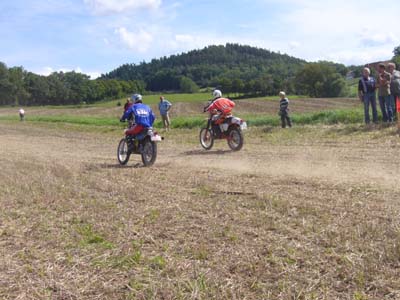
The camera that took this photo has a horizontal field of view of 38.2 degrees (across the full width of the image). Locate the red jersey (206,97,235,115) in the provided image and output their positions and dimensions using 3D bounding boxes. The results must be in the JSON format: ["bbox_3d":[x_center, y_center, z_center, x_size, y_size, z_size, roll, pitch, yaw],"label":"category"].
[{"bbox_3d":[0.624,-1.299,17.100,0.640,0.480,0.580,-8,6,-35],"label":"red jersey"}]

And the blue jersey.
[{"bbox_3d":[-1.469,-0.815,13.650,0.660,0.560,0.520,-7,6,-32],"label":"blue jersey"}]

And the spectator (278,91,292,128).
[{"bbox_3d":[3.945,-1.837,26.600,0.420,1.690,0.500,-7,6,-29],"label":"spectator"}]

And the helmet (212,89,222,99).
[{"bbox_3d":[0.528,-1.678,17.250,0.250,0.270,0.320,-9,7,-43],"label":"helmet"}]

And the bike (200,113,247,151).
[{"bbox_3d":[0.668,-0.519,17.150,0.800,1.140,2.080,-8,6,-35],"label":"bike"}]

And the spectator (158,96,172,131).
[{"bbox_3d":[-1.711,-1.806,28.900,0.580,1.740,0.380,-1,6,34],"label":"spectator"}]

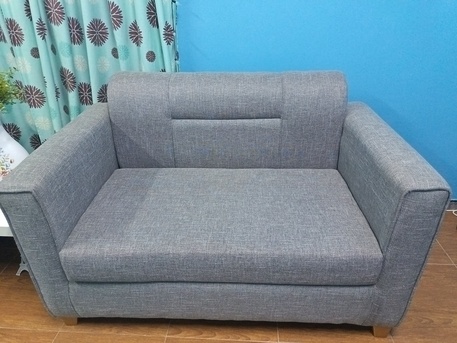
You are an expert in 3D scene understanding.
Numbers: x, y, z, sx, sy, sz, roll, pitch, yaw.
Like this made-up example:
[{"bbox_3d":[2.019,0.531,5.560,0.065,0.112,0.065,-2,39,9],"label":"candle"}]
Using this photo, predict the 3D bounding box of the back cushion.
[{"bbox_3d":[-0.006,-0.227,1.425,0.975,0.407,0.166,0,25,3],"label":"back cushion"}]

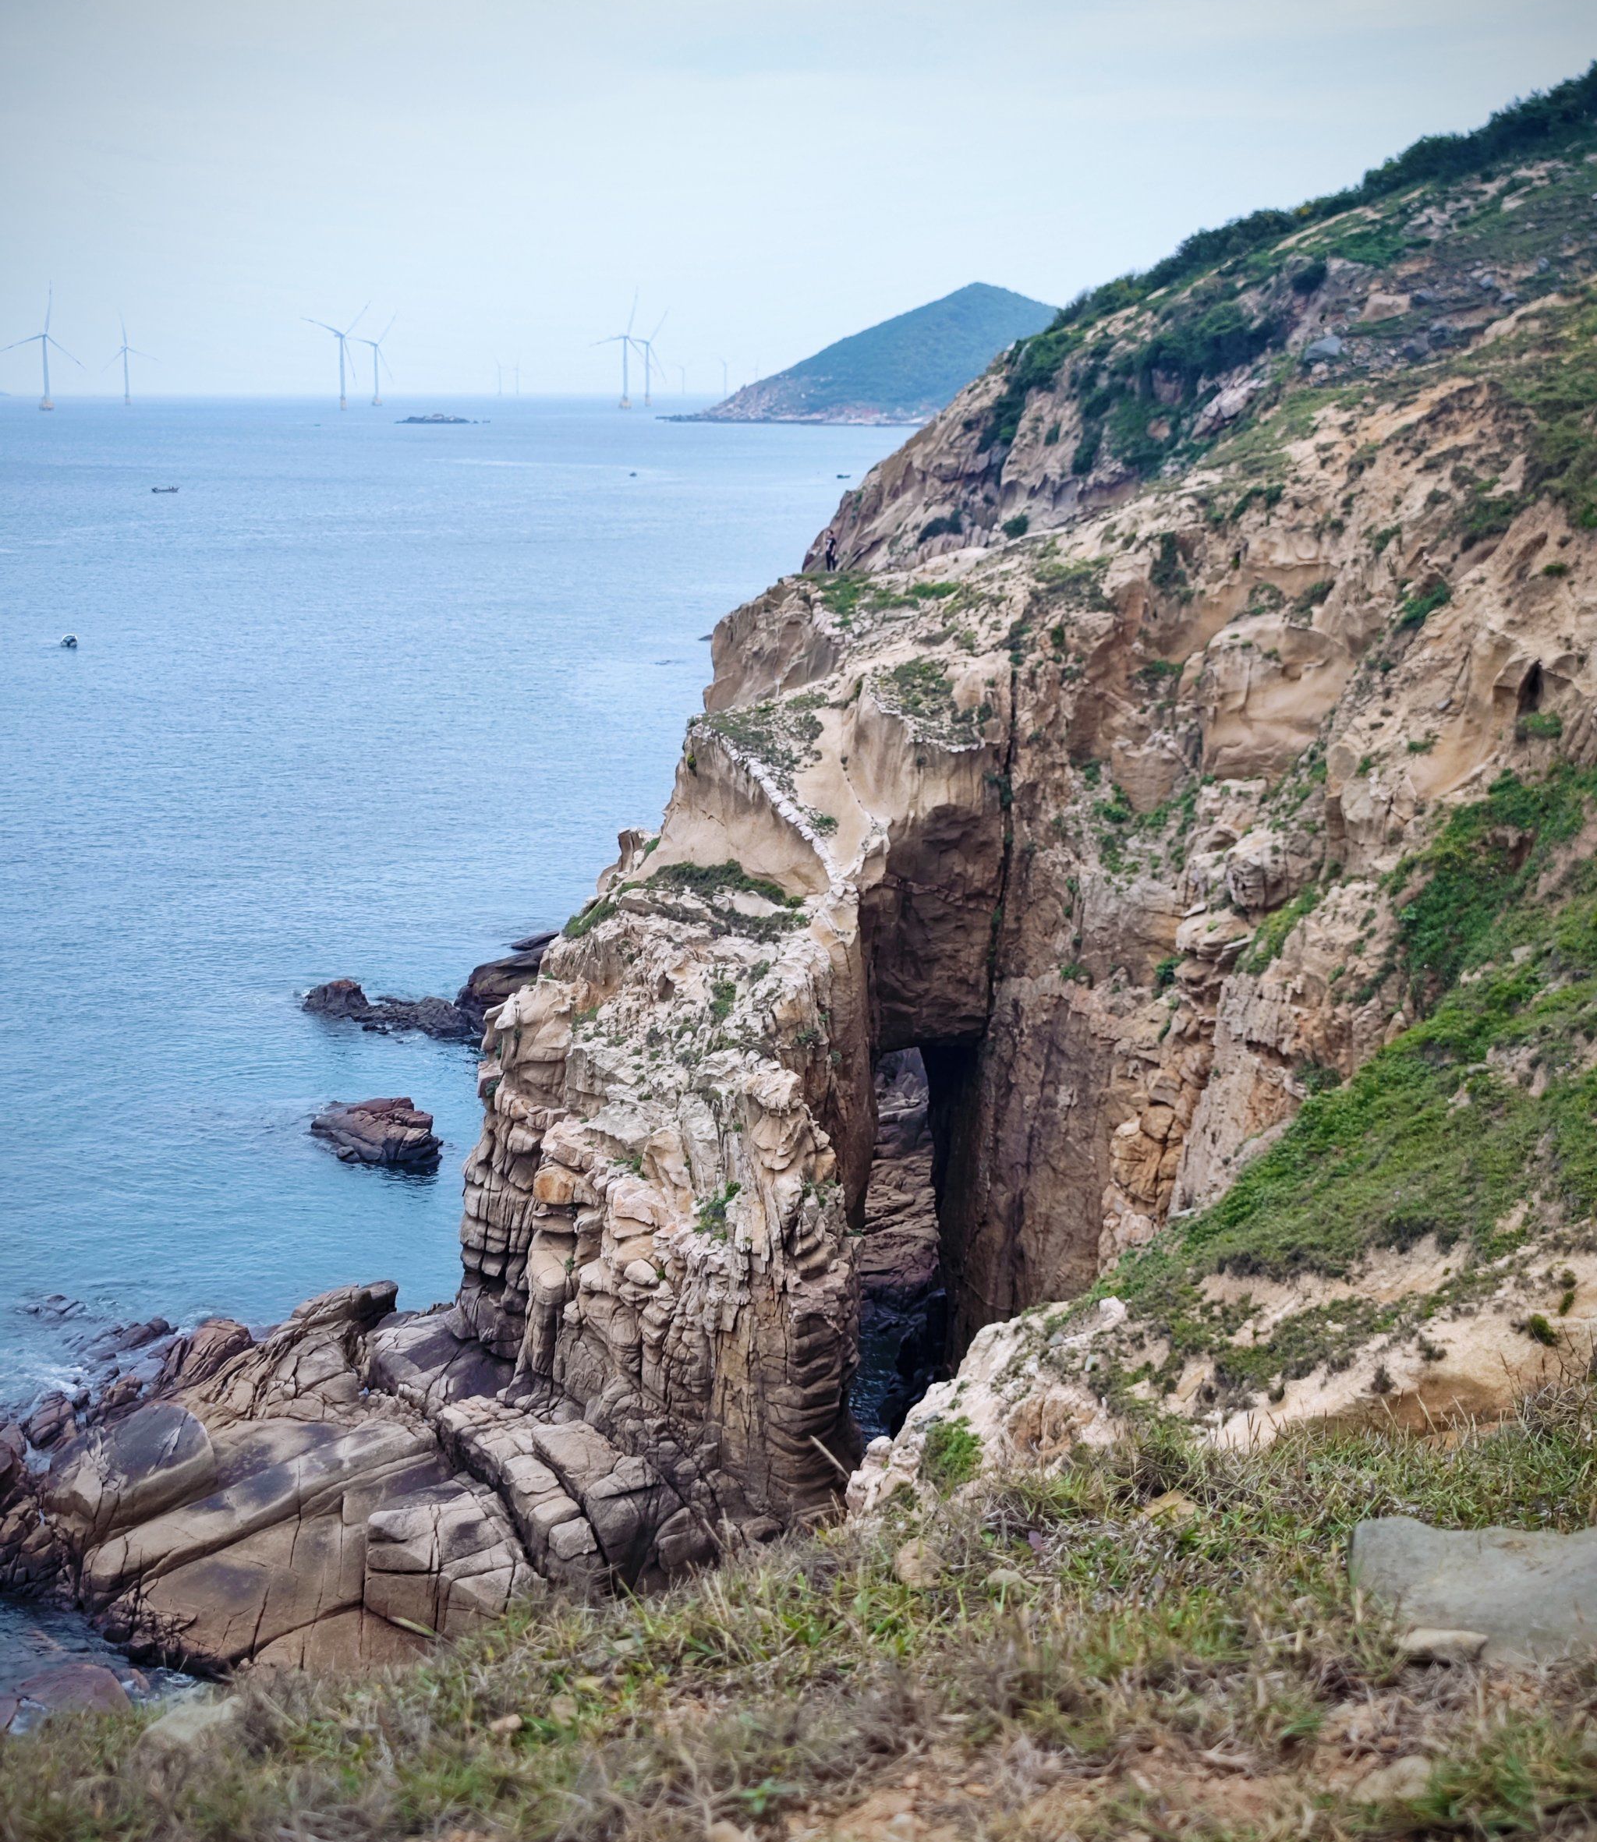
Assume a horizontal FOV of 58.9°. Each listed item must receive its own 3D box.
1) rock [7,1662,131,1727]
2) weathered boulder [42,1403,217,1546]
[{"bbox_3d":[-14.600,15.661,28.609,2.300,0.800,1.400,-1,21,-2],"label":"rock"},{"bbox_3d":[-15.200,12.614,32.327,3.400,1.700,2.000,-10,23,-25],"label":"weathered boulder"}]

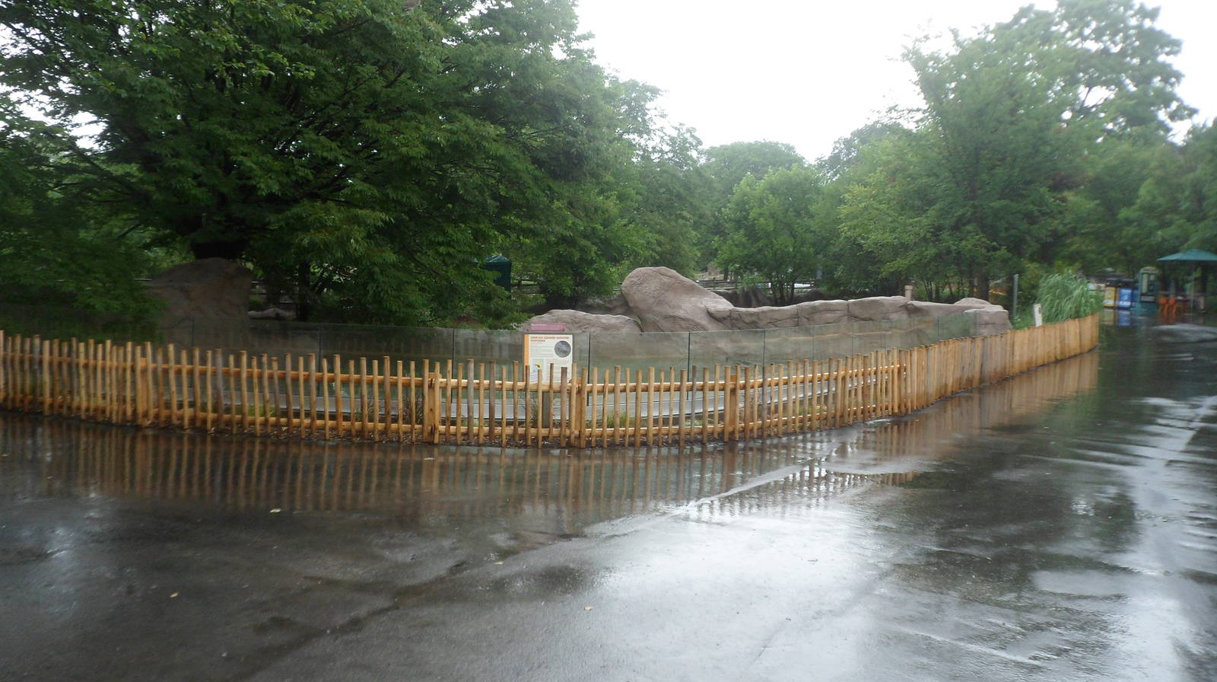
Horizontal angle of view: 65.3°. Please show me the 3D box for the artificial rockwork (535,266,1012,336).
[{"bbox_3d":[3.250,-0.551,16.200,9.000,1.350,2.400,-2,5,-29],"label":"artificial rockwork"}]

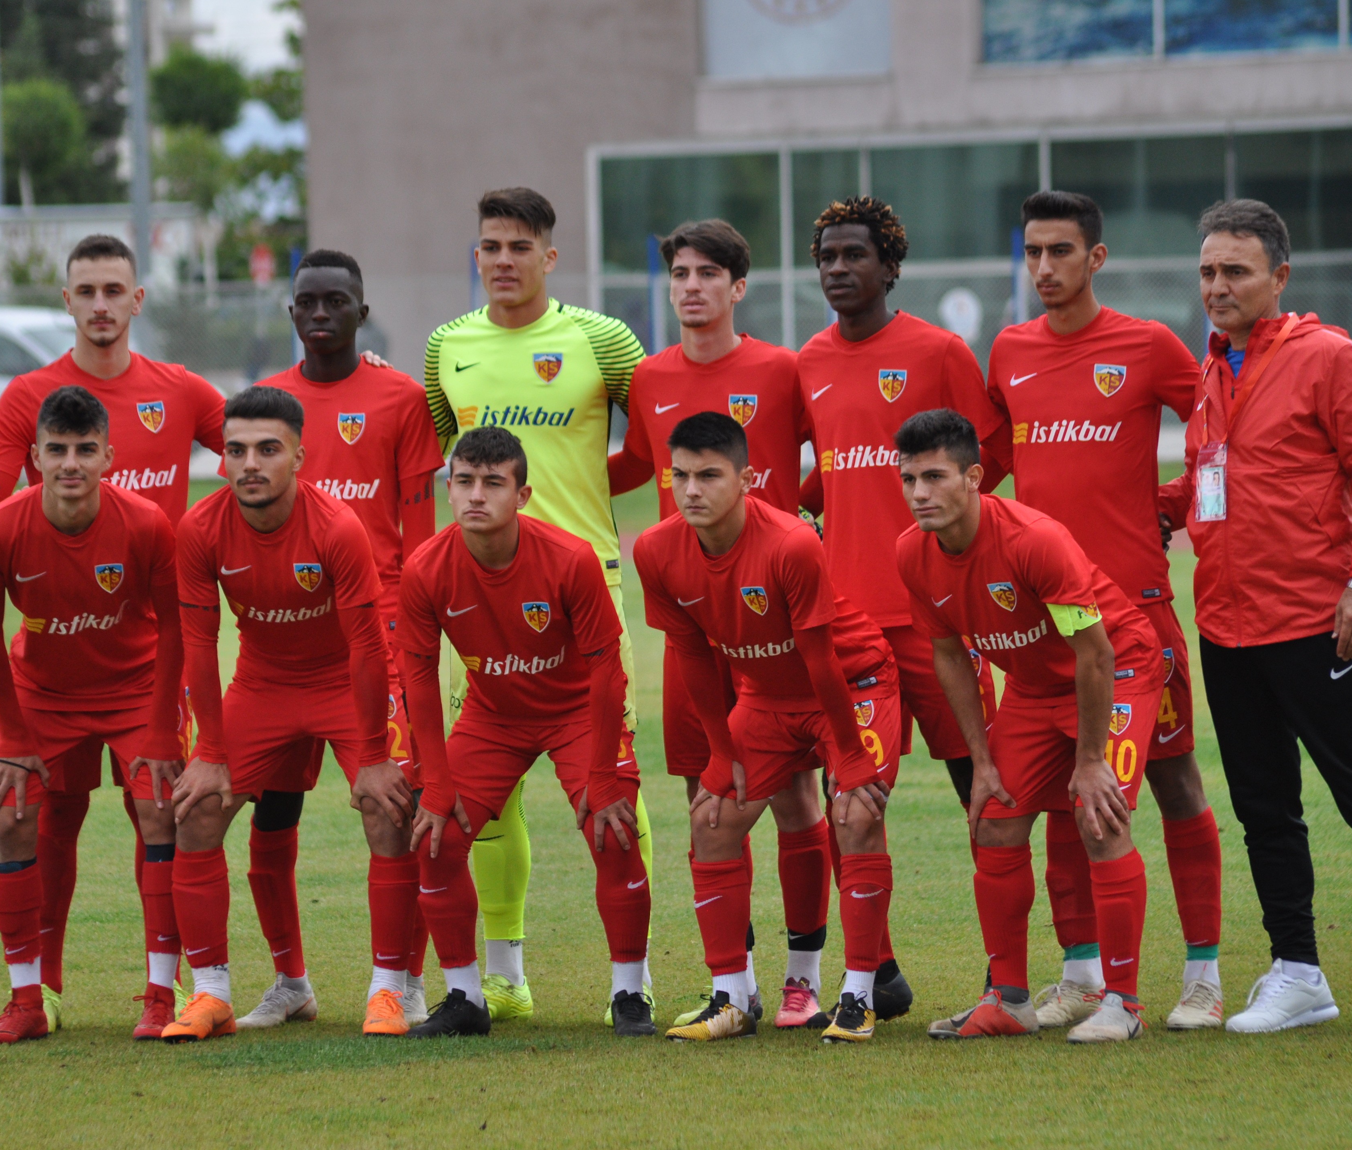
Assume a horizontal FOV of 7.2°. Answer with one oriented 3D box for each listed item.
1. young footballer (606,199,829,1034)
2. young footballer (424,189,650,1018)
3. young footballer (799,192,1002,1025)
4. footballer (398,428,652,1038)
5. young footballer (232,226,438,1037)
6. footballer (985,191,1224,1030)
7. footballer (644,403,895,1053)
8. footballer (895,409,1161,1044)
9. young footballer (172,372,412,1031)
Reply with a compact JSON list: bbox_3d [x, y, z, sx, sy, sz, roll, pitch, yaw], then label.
[{"bbox_3d":[0.090,0.105,24.000,0.560,1.787,0.420,0,1,20],"label":"young footballer"},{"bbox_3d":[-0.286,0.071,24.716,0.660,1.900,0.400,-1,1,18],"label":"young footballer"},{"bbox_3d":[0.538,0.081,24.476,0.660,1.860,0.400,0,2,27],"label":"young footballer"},{"bbox_3d":[-0.332,0.354,24.223,0.560,1.360,0.620,-1,1,18],"label":"footballer"},{"bbox_3d":[-0.770,0.145,24.748,0.540,1.770,0.380,-1,1,18],"label":"young footballer"},{"bbox_3d":[0.955,0.075,24.000,0.560,1.853,0.420,0,1,21],"label":"footballer"},{"bbox_3d":[0.198,0.327,23.450,0.510,1.356,0.640,1,1,32],"label":"footballer"},{"bbox_3d":[0.784,0.328,23.782,0.510,1.390,0.640,0,2,33],"label":"footballer"},{"bbox_3d":[-0.837,0.296,23.450,0.510,1.412,0.620,0,1,17],"label":"young footballer"}]

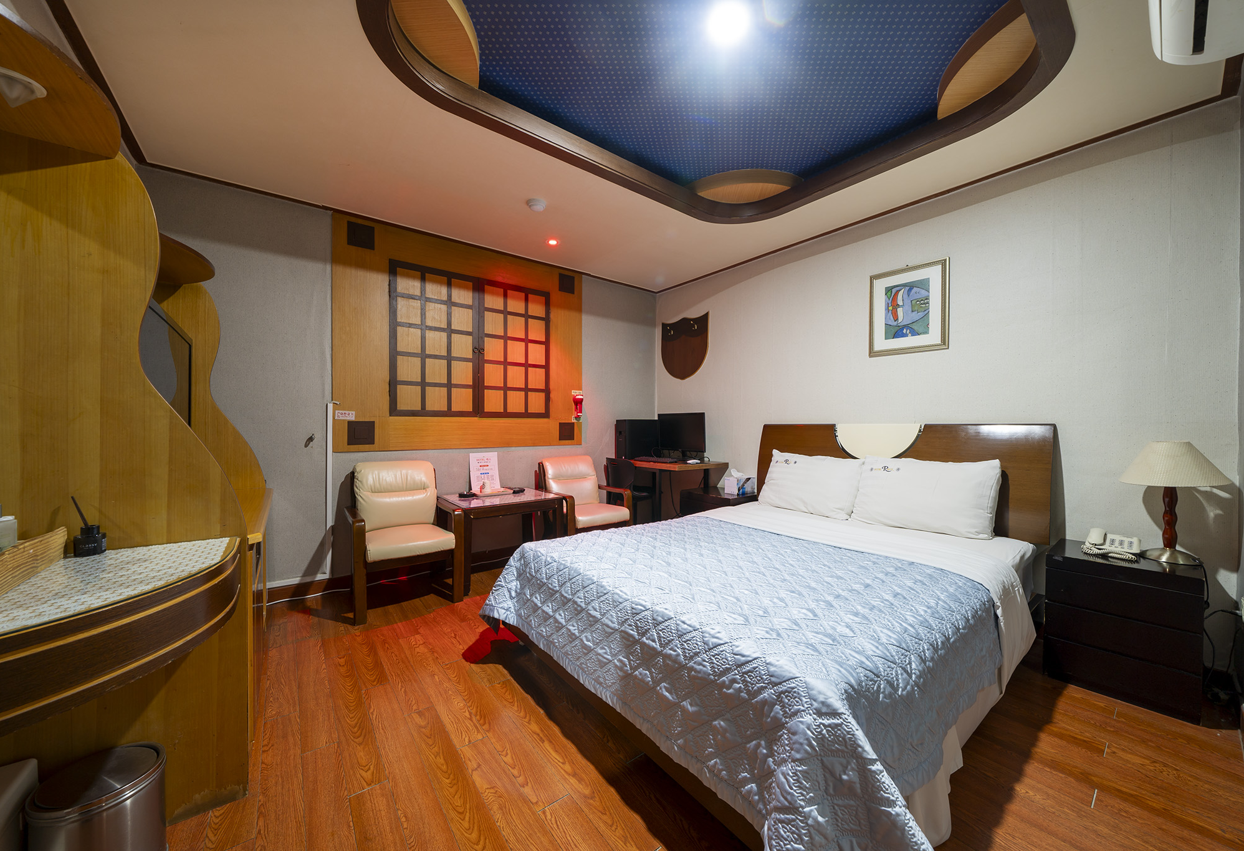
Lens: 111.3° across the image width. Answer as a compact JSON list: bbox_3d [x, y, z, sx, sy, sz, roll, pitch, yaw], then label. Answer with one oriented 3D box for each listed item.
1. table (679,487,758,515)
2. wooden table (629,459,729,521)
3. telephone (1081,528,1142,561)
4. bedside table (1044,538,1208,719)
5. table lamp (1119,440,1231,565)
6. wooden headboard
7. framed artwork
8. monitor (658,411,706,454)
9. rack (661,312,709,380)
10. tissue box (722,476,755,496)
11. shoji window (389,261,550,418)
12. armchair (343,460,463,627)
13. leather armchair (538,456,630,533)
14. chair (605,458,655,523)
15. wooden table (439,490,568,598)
[{"bbox_3d":[0.798,0.799,3.390,0.426,0.533,0.485,0,0,-40],"label":"table"},{"bbox_3d":[0.410,0.684,3.847,0.585,0.730,0.800,0,0,-40],"label":"wooden table"},{"bbox_3d":[2.160,0.509,1.880,0.176,0.074,0.165,0,0,-40],"label":"telephone"},{"bbox_3d":[2.082,0.806,1.784,0.370,0.520,0.399,0,0,-40],"label":"bedside table"},{"bbox_3d":[2.262,0.305,1.753,0.280,0.478,0.280,0,0,-40],"label":"table lamp"},{"bbox_3d":[1.593,0.286,2.700,0.140,0.580,1.610,0,0,-40],"label":"wooden headboard"},{"bbox_3d":[1.737,-0.699,2.595,0.030,0.523,0.421,0,0,-40],"label":"framed artwork"},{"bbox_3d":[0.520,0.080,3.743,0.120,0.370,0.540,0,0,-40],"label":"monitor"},{"bbox_3d":[0.570,-0.719,3.990,0.053,0.586,0.592,0,0,-40],"label":"rack"},{"bbox_3d":[0.948,0.478,3.417,0.230,0.125,0.115,0,0,-40],"label":"tissue box"},{"bbox_3d":[-1.091,-0.593,3.239,1.205,1.065,0.060,0,0,-36],"label":"shoji window"},{"bbox_3d":[-1.355,0.640,2.633,0.560,0.820,0.610,0,0,-36],"label":"armchair"},{"bbox_3d":[-0.325,0.656,3.434,0.570,0.821,0.597,0,0,-34],"label":"leather armchair"},{"bbox_3d":[0.075,0.674,3.764,0.453,0.785,0.426,0,0,-40],"label":"chair"},{"bbox_3d":[-0.883,0.799,3.107,0.709,0.533,0.581,0,0,-36],"label":"wooden table"}]

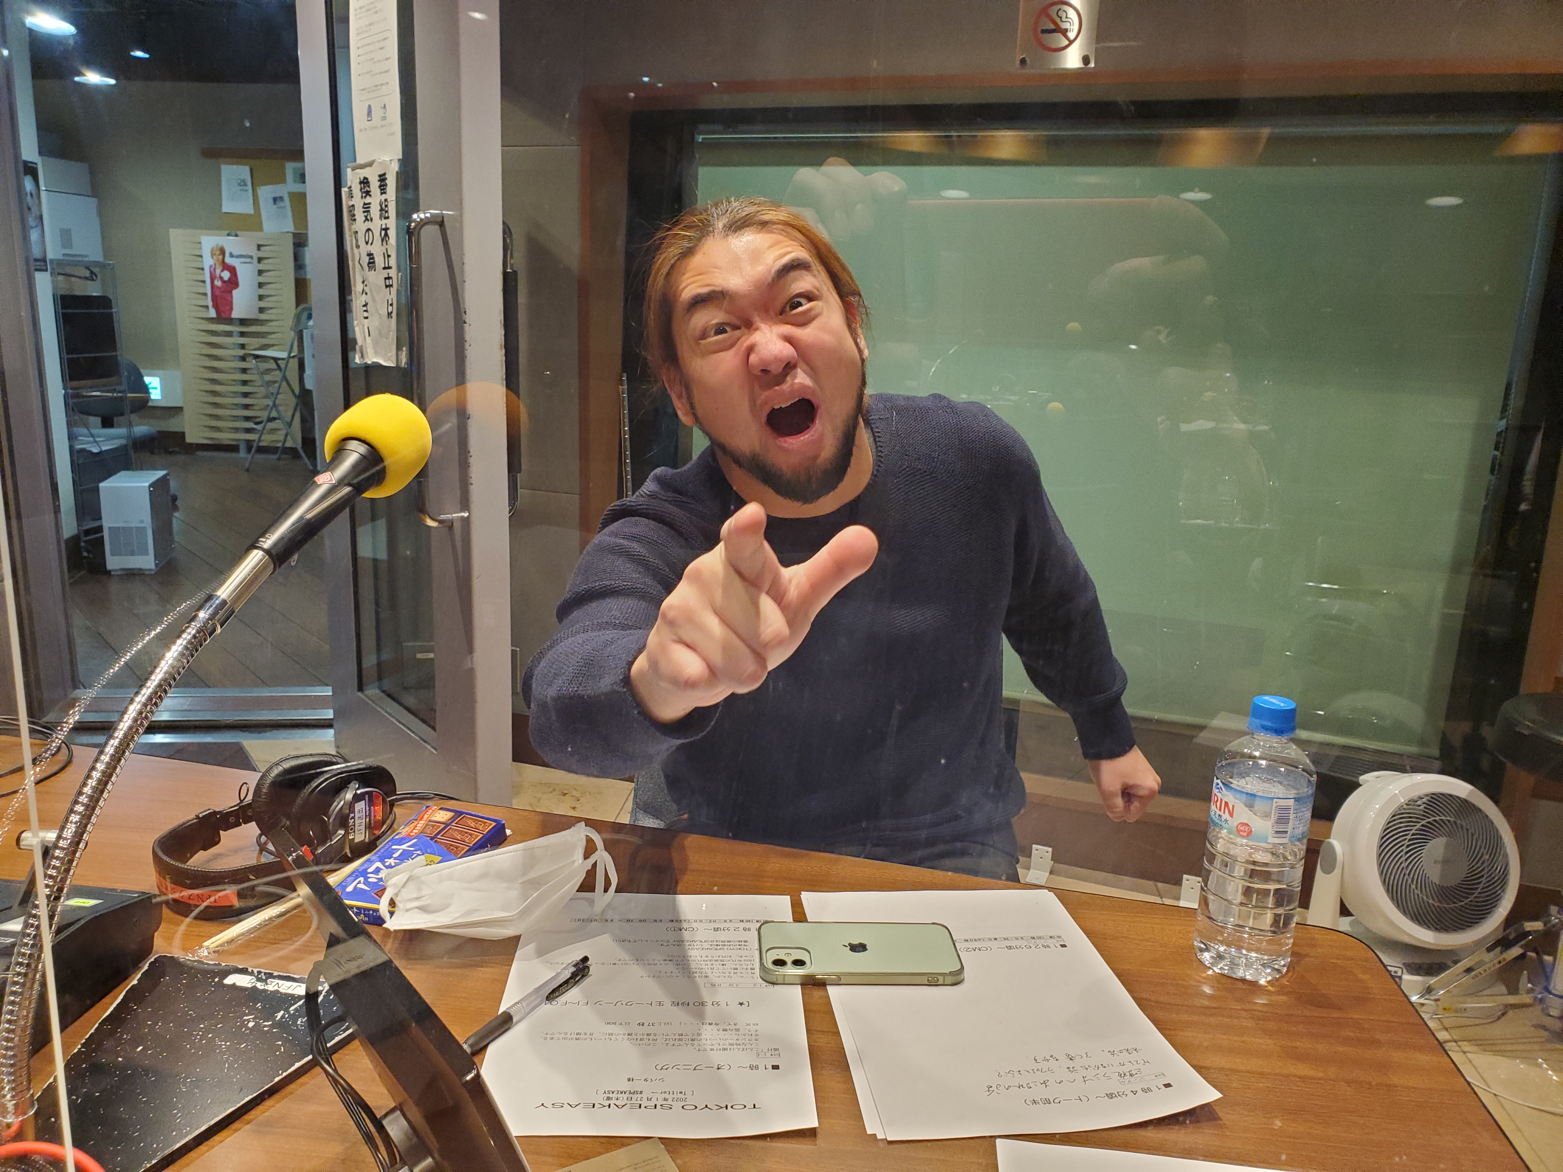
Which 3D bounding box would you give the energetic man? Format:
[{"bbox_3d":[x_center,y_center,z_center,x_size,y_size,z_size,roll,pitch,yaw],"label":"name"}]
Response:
[{"bbox_3d":[0.101,0.316,1.097,0.685,1.296,0.830,1,14,-4],"label":"energetic man"}]

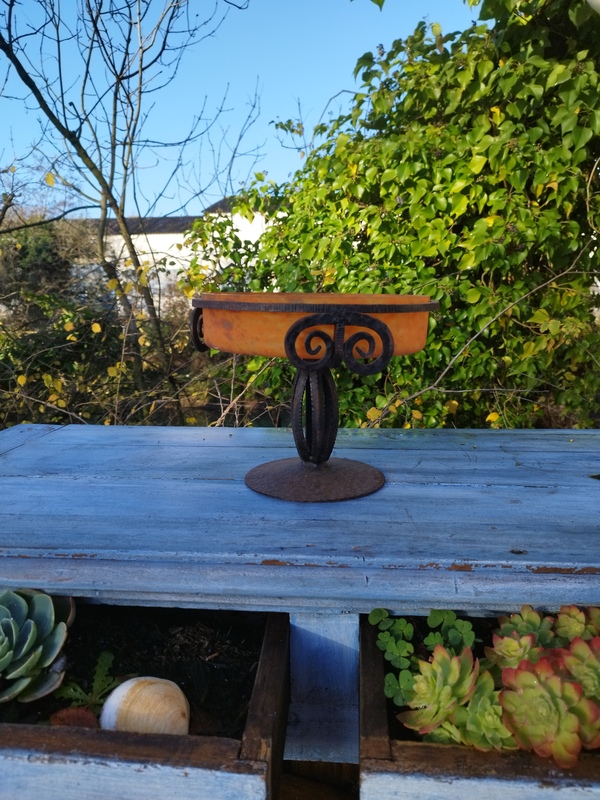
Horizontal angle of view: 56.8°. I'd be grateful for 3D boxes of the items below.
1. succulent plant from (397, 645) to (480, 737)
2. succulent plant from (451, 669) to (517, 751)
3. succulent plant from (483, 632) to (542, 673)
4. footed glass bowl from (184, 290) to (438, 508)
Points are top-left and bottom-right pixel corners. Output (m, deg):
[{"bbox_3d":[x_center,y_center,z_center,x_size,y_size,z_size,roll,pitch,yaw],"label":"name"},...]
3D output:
[{"bbox_3d":[0.087,0.184,0.351,0.052,0.052,0.052,0,11,0],"label":"succulent plant"},{"bbox_3d":[0.111,0.187,0.334,0.043,0.045,0.047,0,11,0],"label":"succulent plant"},{"bbox_3d":[0.147,0.175,0.384,0.040,0.034,0.040,0,11,0],"label":"succulent plant"},{"bbox_3d":[0.019,-0.014,0.658,0.283,0.220,0.283,0,11,0],"label":"footed glass bowl"}]

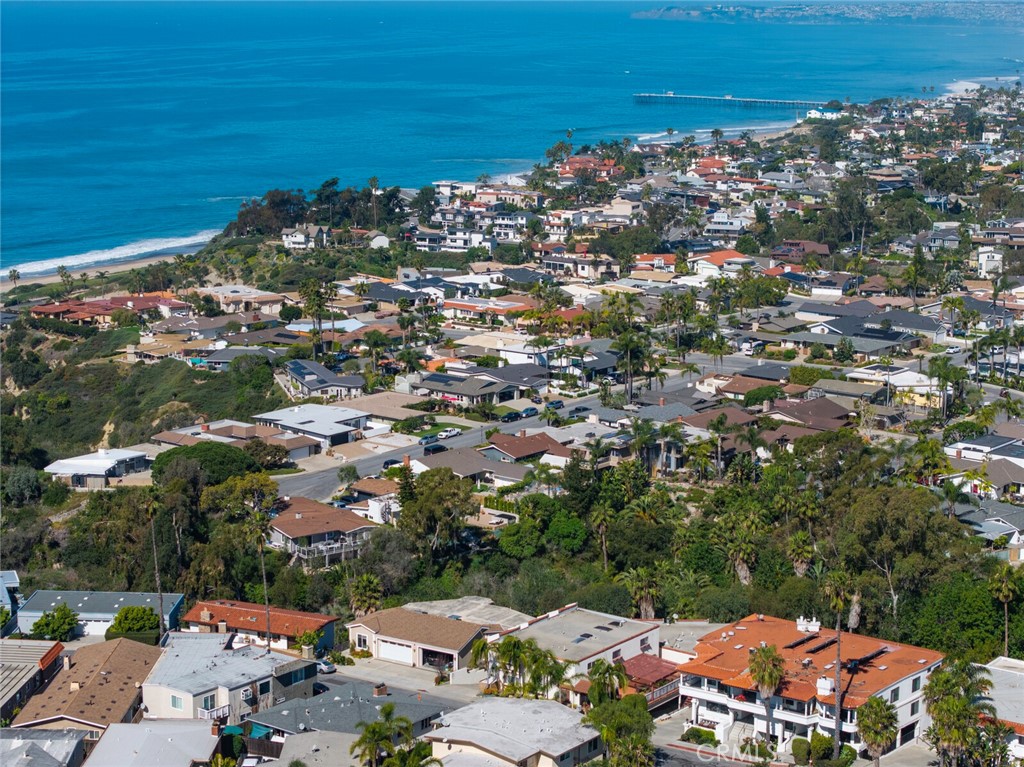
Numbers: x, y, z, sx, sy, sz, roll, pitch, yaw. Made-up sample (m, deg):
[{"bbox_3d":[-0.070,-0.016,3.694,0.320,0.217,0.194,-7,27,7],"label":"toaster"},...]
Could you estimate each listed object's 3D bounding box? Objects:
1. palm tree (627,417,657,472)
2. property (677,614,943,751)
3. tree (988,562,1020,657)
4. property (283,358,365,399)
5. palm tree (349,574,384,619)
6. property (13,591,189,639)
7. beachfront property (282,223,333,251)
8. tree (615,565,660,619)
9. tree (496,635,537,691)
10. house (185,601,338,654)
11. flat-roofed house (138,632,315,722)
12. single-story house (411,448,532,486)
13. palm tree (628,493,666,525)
[{"bbox_3d":[25.150,12.250,403.030,5.600,11.500,5.600,0,11,0],"label":"palm tree"},{"bbox_3d":[33.590,34.020,235.710,23.490,8.600,17.510,8,13,35],"label":"property"},{"bbox_3d":[63.300,29.290,267.200,4.000,12.800,4.000,0,11,0],"label":"tree"},{"bbox_3d":[-44.800,-0.700,498.710,14.800,4.700,31.000,-4,11,-19],"label":"property"},{"bbox_3d":[-19.260,28.720,272.250,4.300,8.000,4.300,0,11,0],"label":"palm tree"},{"bbox_3d":[-56.900,32.040,288.050,21.000,3.800,10.400,1,11,3],"label":"property"},{"bbox_3d":[-72.700,-52.550,731.470,17.500,8.300,13.000,3,11,14],"label":"beachfront property"},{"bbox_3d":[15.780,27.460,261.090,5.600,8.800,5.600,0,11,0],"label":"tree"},{"bbox_3d":[0.630,32.050,236.410,4.500,6.810,4.500,0,11,0],"label":"tree"},{"bbox_3d":[-32.200,31.440,266.960,18.000,3.900,9.000,5,12,24],"label":"house"},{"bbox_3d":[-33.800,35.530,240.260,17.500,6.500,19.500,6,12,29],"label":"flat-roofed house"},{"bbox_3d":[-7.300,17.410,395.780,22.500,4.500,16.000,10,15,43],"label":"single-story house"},{"bbox_3d":[23.860,23.060,370.520,6.600,6.200,6.600,0,11,0],"label":"palm tree"}]

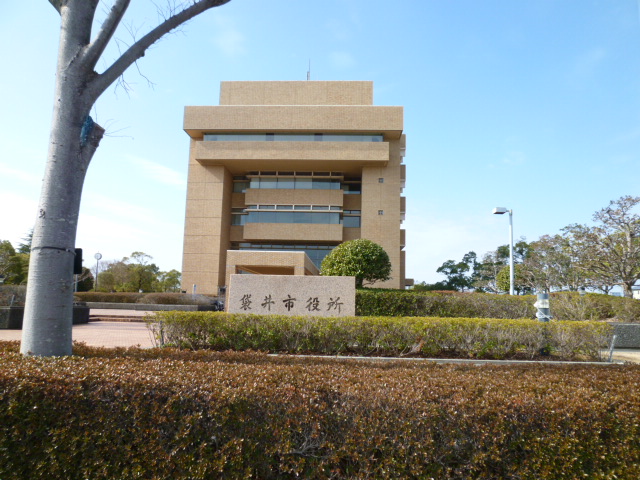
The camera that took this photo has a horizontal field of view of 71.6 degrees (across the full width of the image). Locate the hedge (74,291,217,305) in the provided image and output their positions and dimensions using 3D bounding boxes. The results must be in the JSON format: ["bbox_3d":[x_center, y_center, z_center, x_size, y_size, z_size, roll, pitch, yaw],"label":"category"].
[{"bbox_3d":[-12.723,4.218,31.704,10.930,0.800,1.500,1,-7,3],"label":"hedge"}]

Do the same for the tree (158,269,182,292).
[{"bbox_3d":[-23.142,6.944,69.114,4.200,4.680,4.200,1,-7,3],"label":"tree"}]

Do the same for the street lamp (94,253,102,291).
[{"bbox_3d":[-21.798,3.673,43.200,0.700,4.870,0.400,1,-7,3],"label":"street lamp"}]

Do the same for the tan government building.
[{"bbox_3d":[-2.083,-4.438,60.943,25.380,26.350,26.000,1,-7,3],"label":"tan government building"}]

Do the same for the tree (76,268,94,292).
[{"bbox_3d":[-29.215,5.289,54.530,3.080,4.070,3.080,1,-7,3],"label":"tree"}]

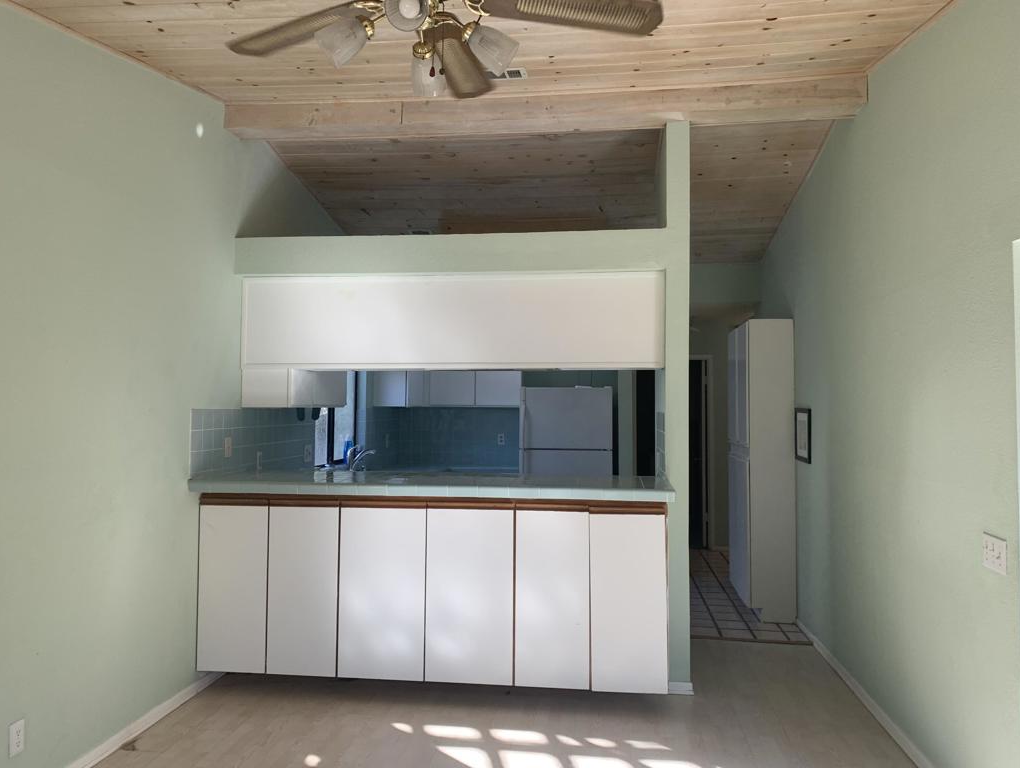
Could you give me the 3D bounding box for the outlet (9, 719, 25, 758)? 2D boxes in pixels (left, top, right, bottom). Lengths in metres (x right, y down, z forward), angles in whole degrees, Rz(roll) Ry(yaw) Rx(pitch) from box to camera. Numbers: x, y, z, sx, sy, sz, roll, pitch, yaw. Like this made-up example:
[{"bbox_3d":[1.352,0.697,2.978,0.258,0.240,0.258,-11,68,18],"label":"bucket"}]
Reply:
[{"bbox_3d":[-1.776,1.279,2.777,0.009,0.114,0.071,0,-2,7],"label":"outlet"}]

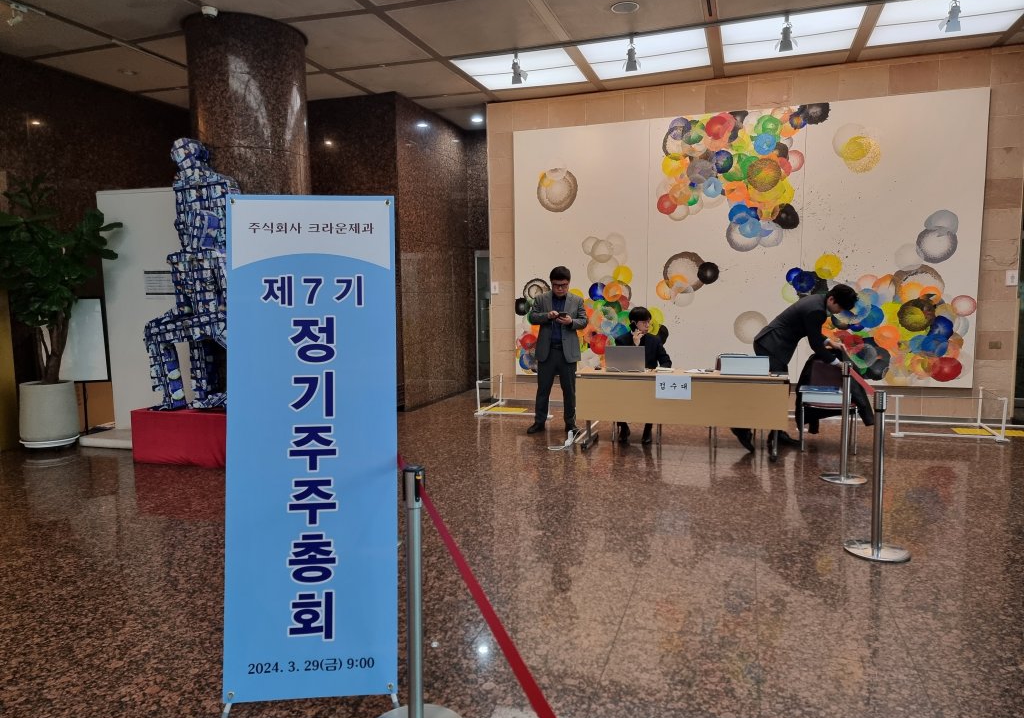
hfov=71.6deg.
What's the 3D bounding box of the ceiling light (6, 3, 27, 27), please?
[{"bbox_3d":[-4.035,-2.781,5.786,0.140,0.170,0.120,-1,5,0],"label":"ceiling light"}]

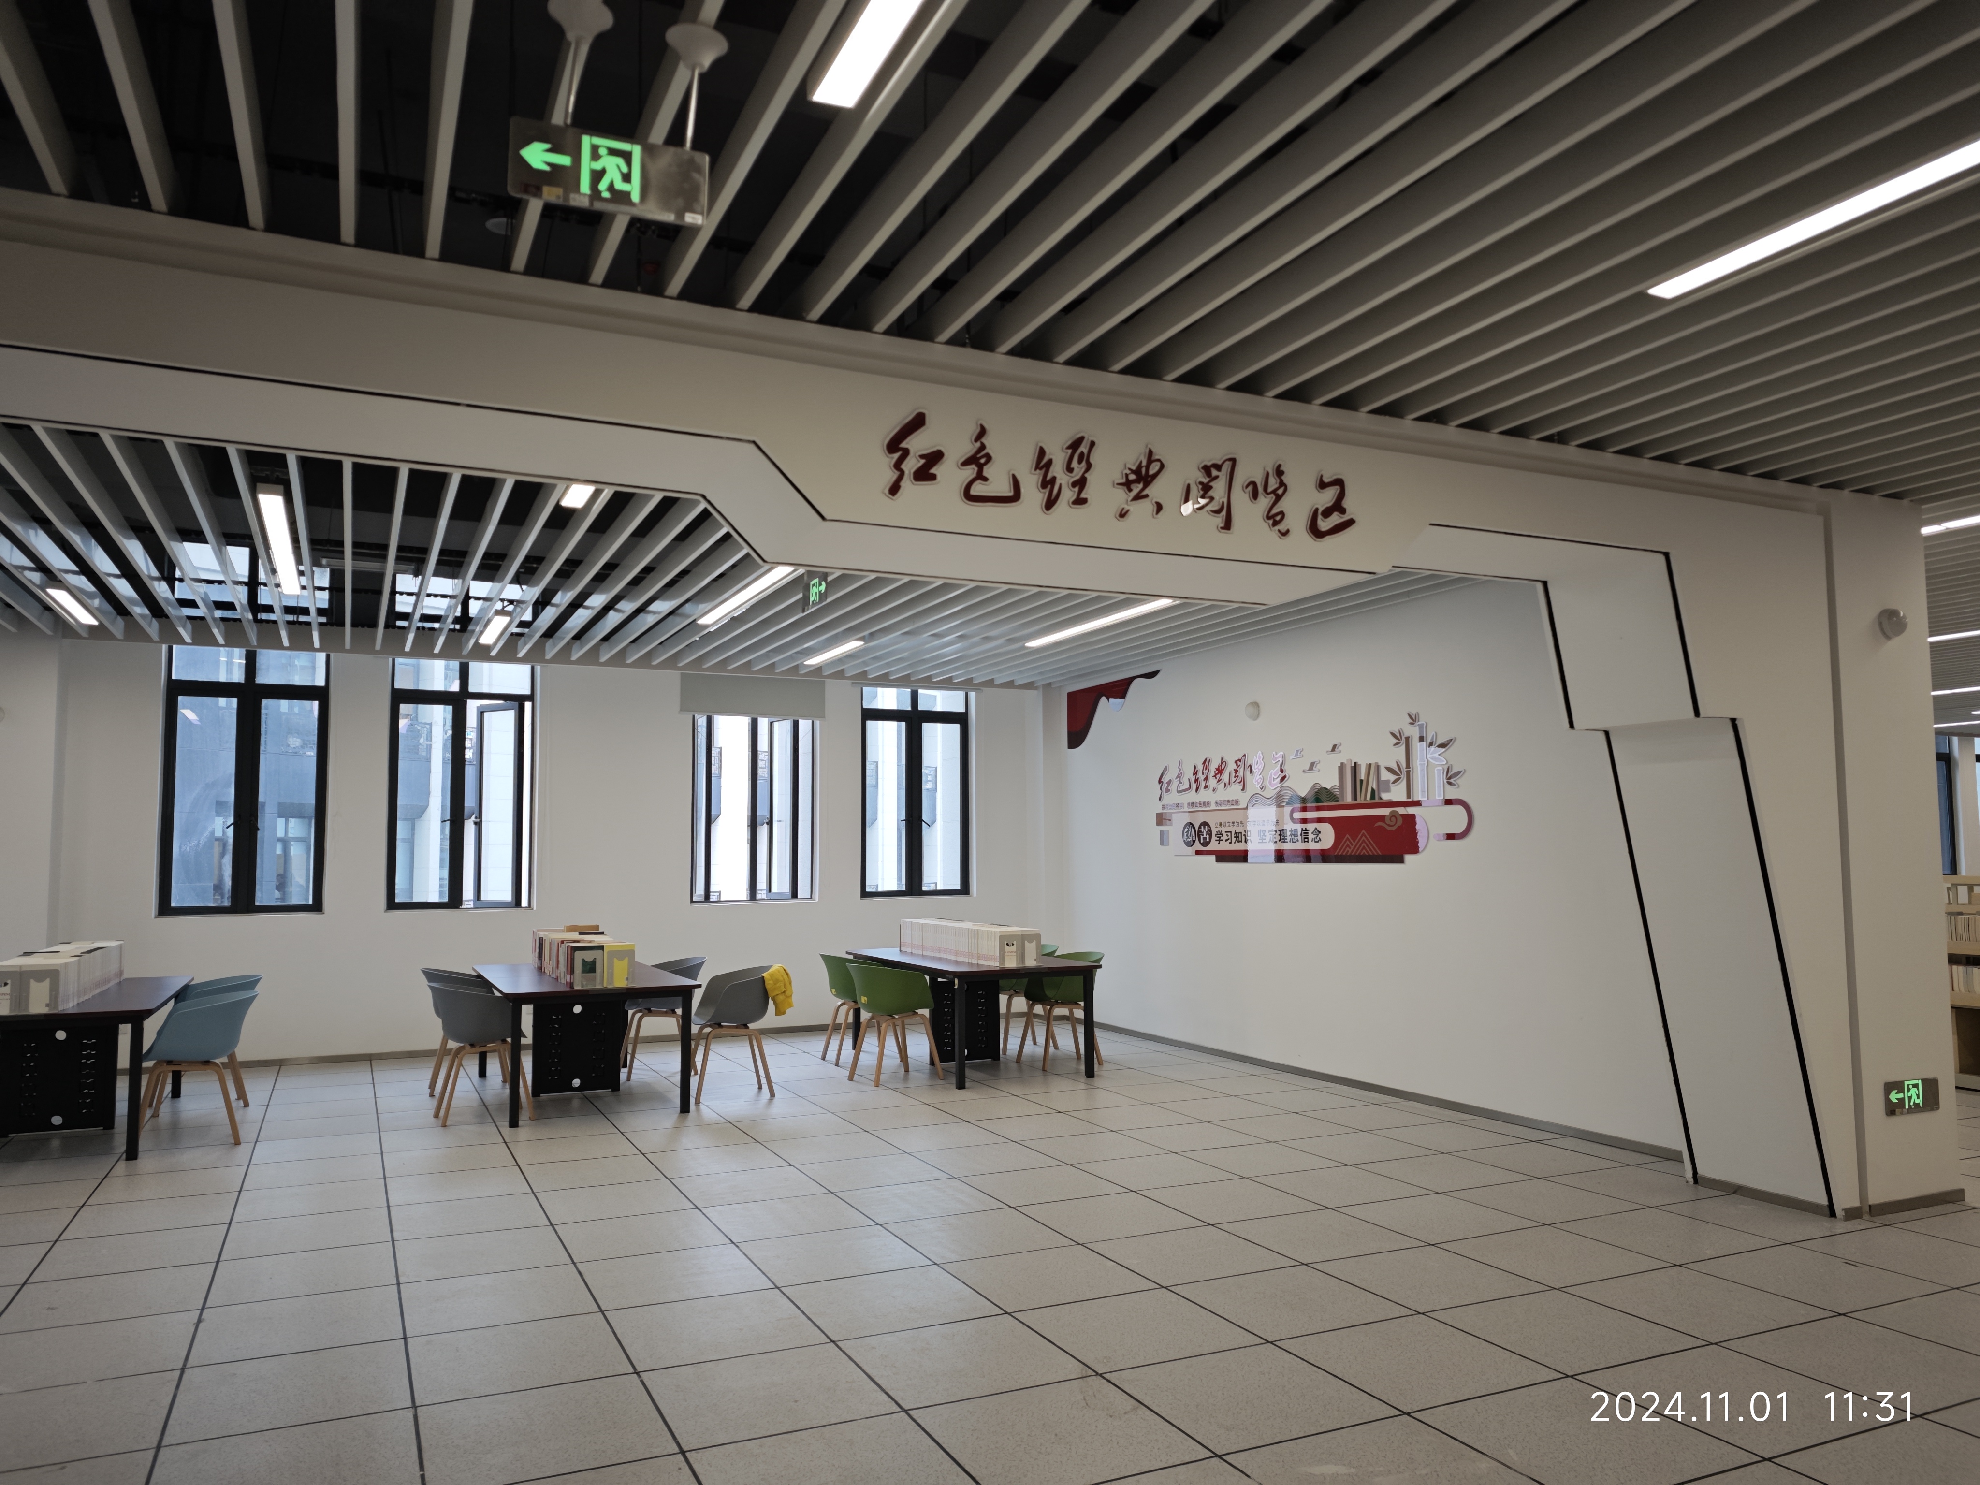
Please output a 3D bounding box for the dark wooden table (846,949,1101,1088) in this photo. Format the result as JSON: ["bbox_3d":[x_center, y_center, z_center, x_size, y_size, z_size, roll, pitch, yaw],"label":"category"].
[{"bbox_3d":[-0.215,2.056,10.059,1.130,0.770,2.320,2,-6,-25],"label":"dark wooden table"}]

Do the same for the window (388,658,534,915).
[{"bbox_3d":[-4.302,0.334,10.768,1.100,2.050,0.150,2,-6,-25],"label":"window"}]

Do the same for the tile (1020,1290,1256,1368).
[{"bbox_3d":[0.464,1.860,4.177,0.585,0.020,0.585,2,-6,-25],"label":"tile"}]

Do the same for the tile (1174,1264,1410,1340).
[{"bbox_3d":[1.022,1.919,4.504,0.600,0.020,0.600,2,-5,-25],"label":"tile"}]

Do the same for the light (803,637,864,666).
[{"bbox_3d":[-1.252,-0.739,10.583,0.100,0.060,1.220,2,-5,-25],"label":"light"}]

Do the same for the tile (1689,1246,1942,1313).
[{"bbox_3d":[2.951,1.929,4.718,0.600,0.020,0.600,2,-5,-25],"label":"tile"}]

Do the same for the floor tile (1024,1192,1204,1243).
[{"bbox_3d":[0.503,1.994,5.529,0.585,0.020,0.585,2,-6,-25],"label":"floor tile"}]

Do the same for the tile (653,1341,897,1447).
[{"bbox_3d":[-0.639,1.868,3.768,0.600,0.020,0.600,2,-5,-25],"label":"tile"}]

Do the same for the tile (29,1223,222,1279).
[{"bbox_3d":[-3.291,1.963,5.070,0.585,0.020,0.585,2,-6,-25],"label":"tile"}]

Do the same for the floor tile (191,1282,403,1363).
[{"bbox_3d":[-2.226,1.886,4.250,0.600,0.020,0.600,2,-6,-25],"label":"floor tile"}]

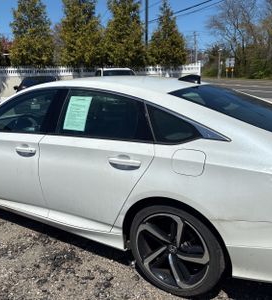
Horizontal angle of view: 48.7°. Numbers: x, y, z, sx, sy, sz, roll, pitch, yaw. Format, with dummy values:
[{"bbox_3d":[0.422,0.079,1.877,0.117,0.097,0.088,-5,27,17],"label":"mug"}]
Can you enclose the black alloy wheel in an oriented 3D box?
[{"bbox_3d":[0.271,0.631,2.003,0.670,0.670,0.235,8,16,29],"label":"black alloy wheel"}]

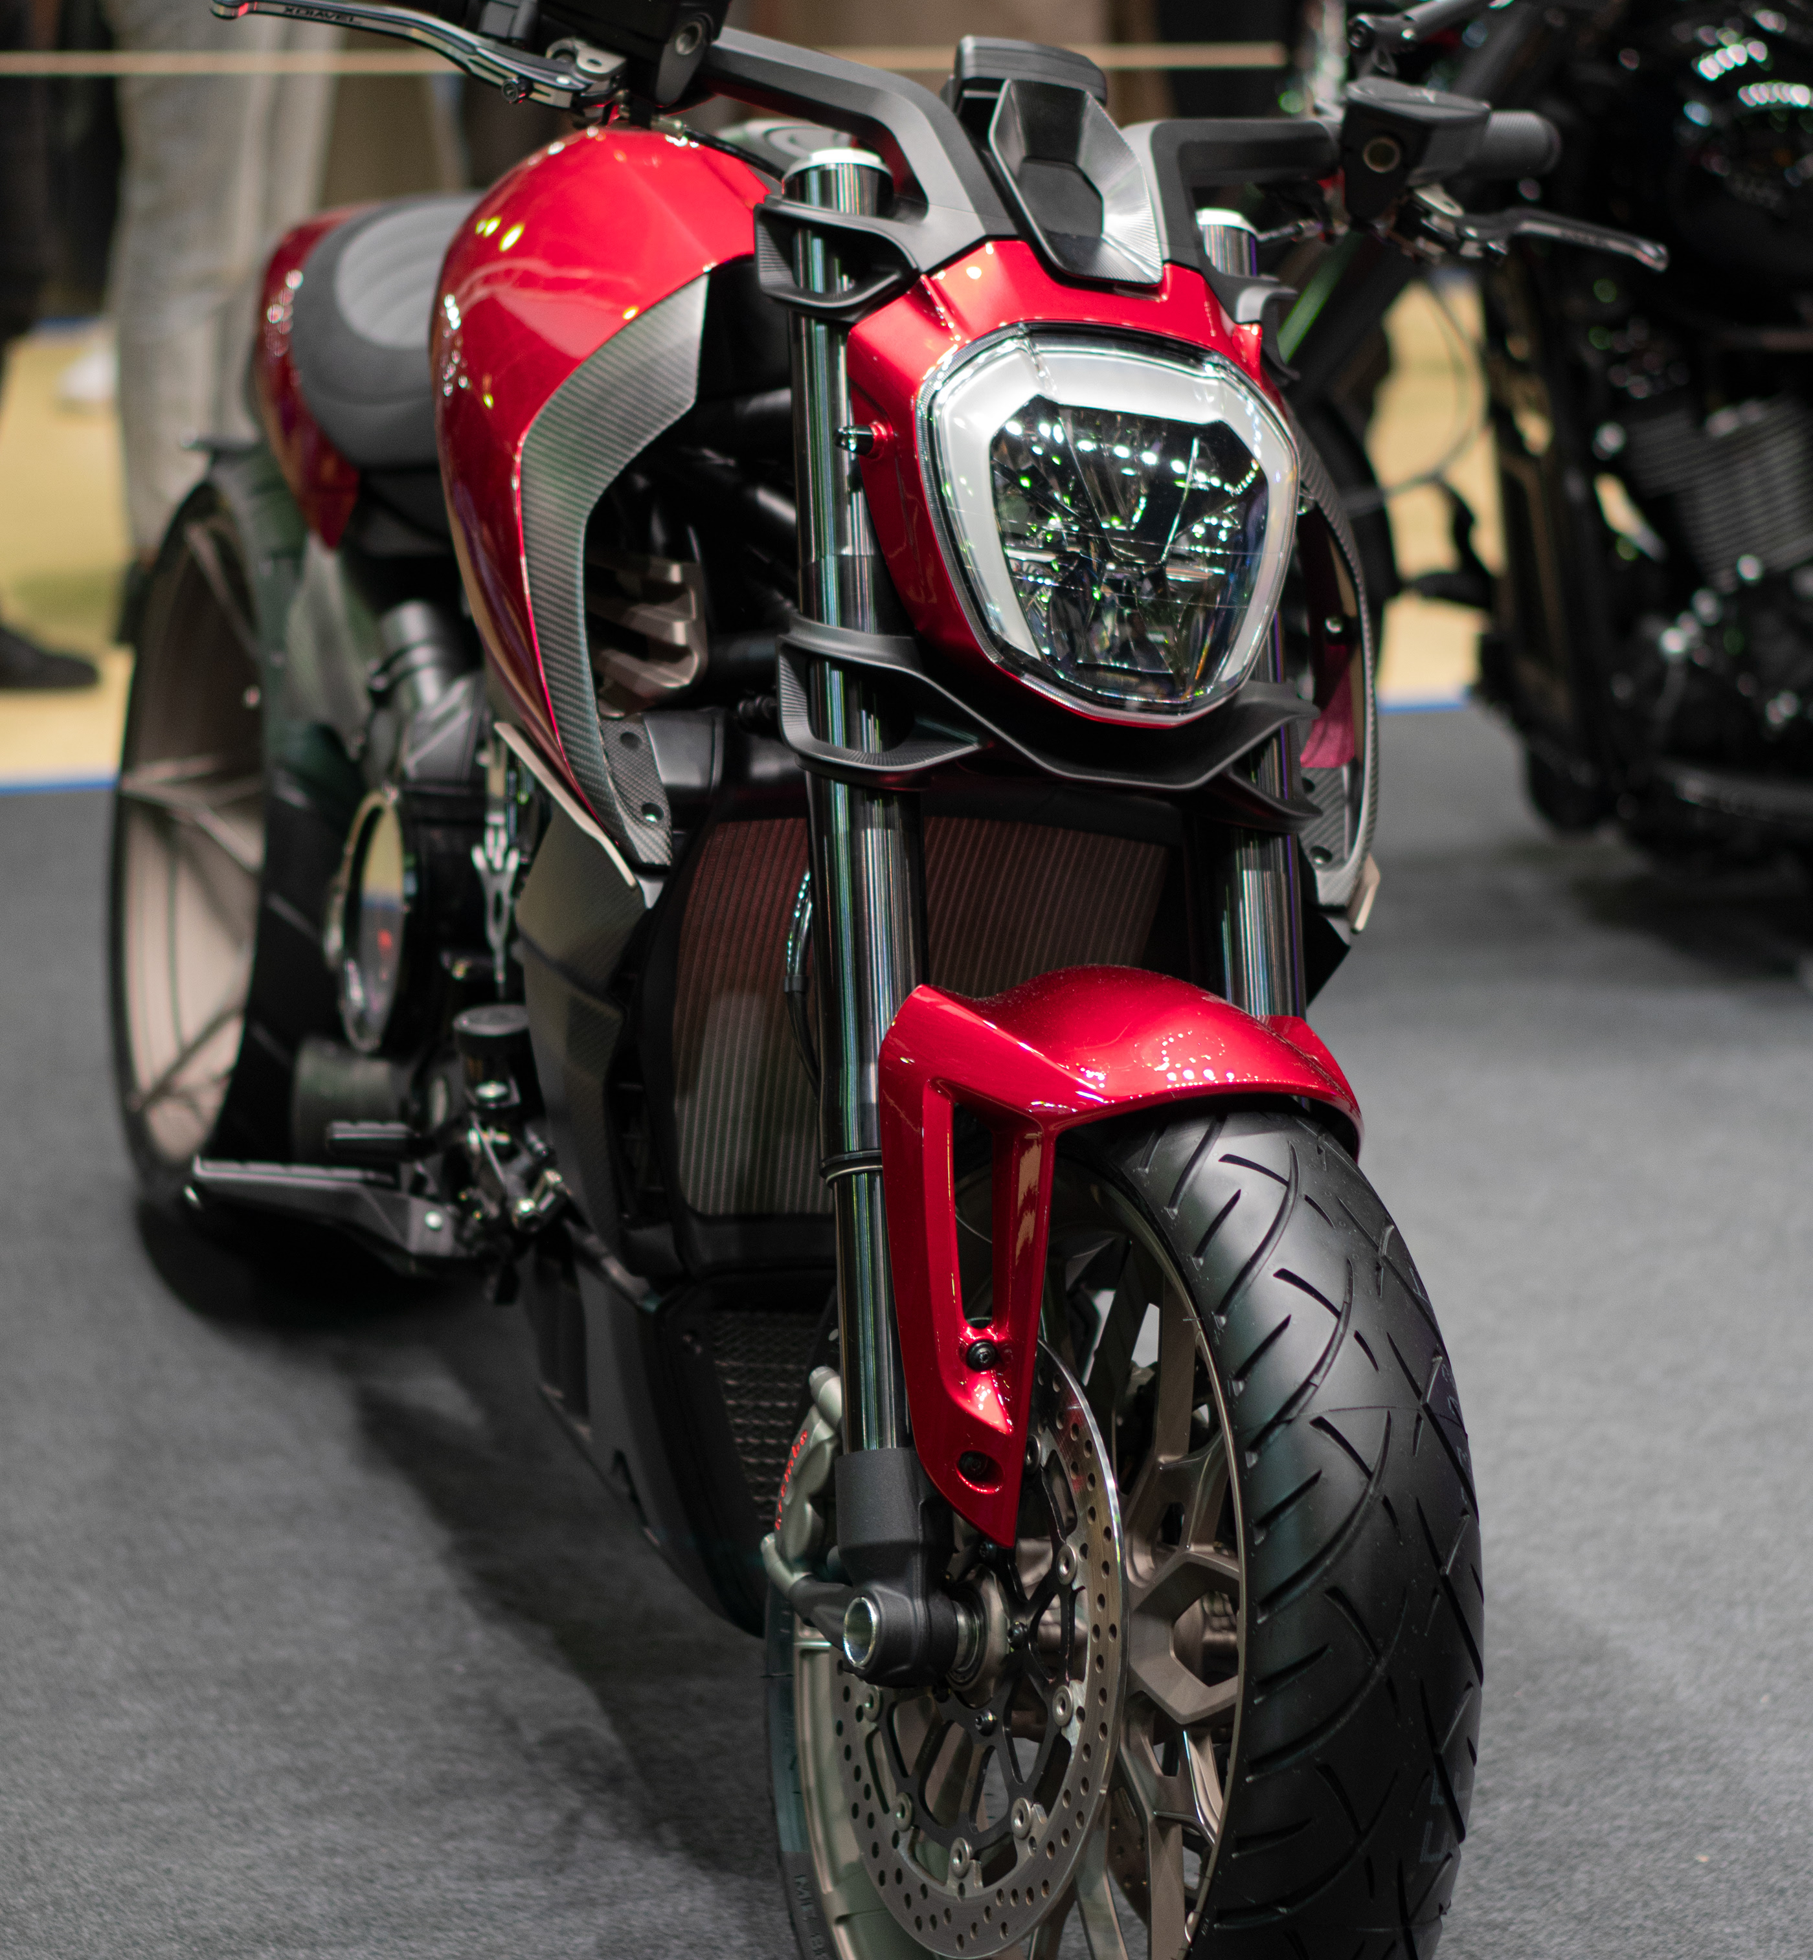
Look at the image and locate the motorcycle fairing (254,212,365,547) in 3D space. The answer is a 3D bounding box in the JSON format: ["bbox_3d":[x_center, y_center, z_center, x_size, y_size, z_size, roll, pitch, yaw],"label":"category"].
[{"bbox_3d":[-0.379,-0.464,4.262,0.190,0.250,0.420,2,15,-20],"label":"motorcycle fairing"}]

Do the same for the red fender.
[{"bbox_3d":[0.111,0.127,3.019,0.205,0.290,0.290,5,13,-26],"label":"red fender"}]

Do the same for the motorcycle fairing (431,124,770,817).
[{"bbox_3d":[-0.179,-0.329,3.398,0.210,0.340,0.600,4,12,-19],"label":"motorcycle fairing"}]

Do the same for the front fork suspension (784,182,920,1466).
[{"bbox_3d":[-0.027,-0.104,3.067,0.060,0.736,0.060,-2,-14,0],"label":"front fork suspension"}]

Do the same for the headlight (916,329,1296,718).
[{"bbox_3d":[0.112,-0.253,3.084,0.215,0.210,0.130,5,1,-26],"label":"headlight"}]

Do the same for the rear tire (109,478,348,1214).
[{"bbox_3d":[-0.430,-0.096,4.490,0.280,0.662,0.662,2,15,-20],"label":"rear tire"}]

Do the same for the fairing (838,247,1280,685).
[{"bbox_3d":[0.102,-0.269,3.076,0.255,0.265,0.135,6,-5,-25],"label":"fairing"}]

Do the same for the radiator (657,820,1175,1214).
[{"bbox_3d":[0.003,0.023,3.309,0.295,0.240,0.060,2,17,-20],"label":"radiator"}]

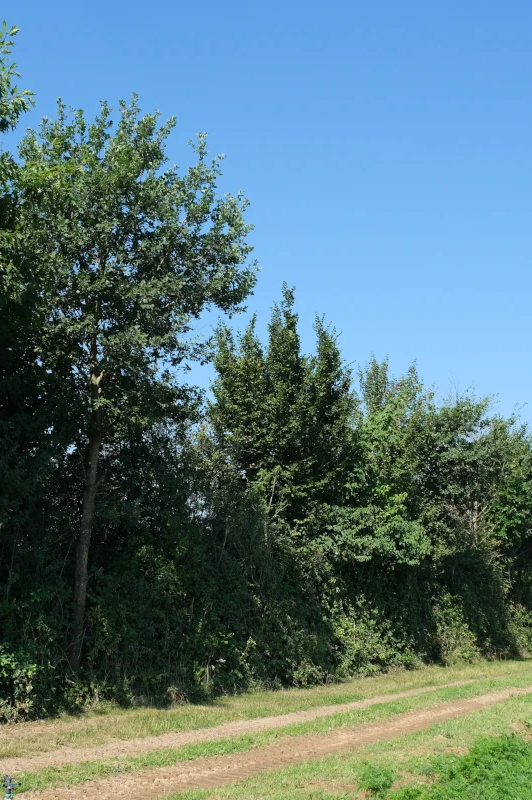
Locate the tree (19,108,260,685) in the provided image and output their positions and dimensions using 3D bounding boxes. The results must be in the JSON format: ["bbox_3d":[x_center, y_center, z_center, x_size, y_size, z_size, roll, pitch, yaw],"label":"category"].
[{"bbox_3d":[-2.620,-0.500,17.500,4.900,11.900,4.900,0,-13,0],"label":"tree"}]

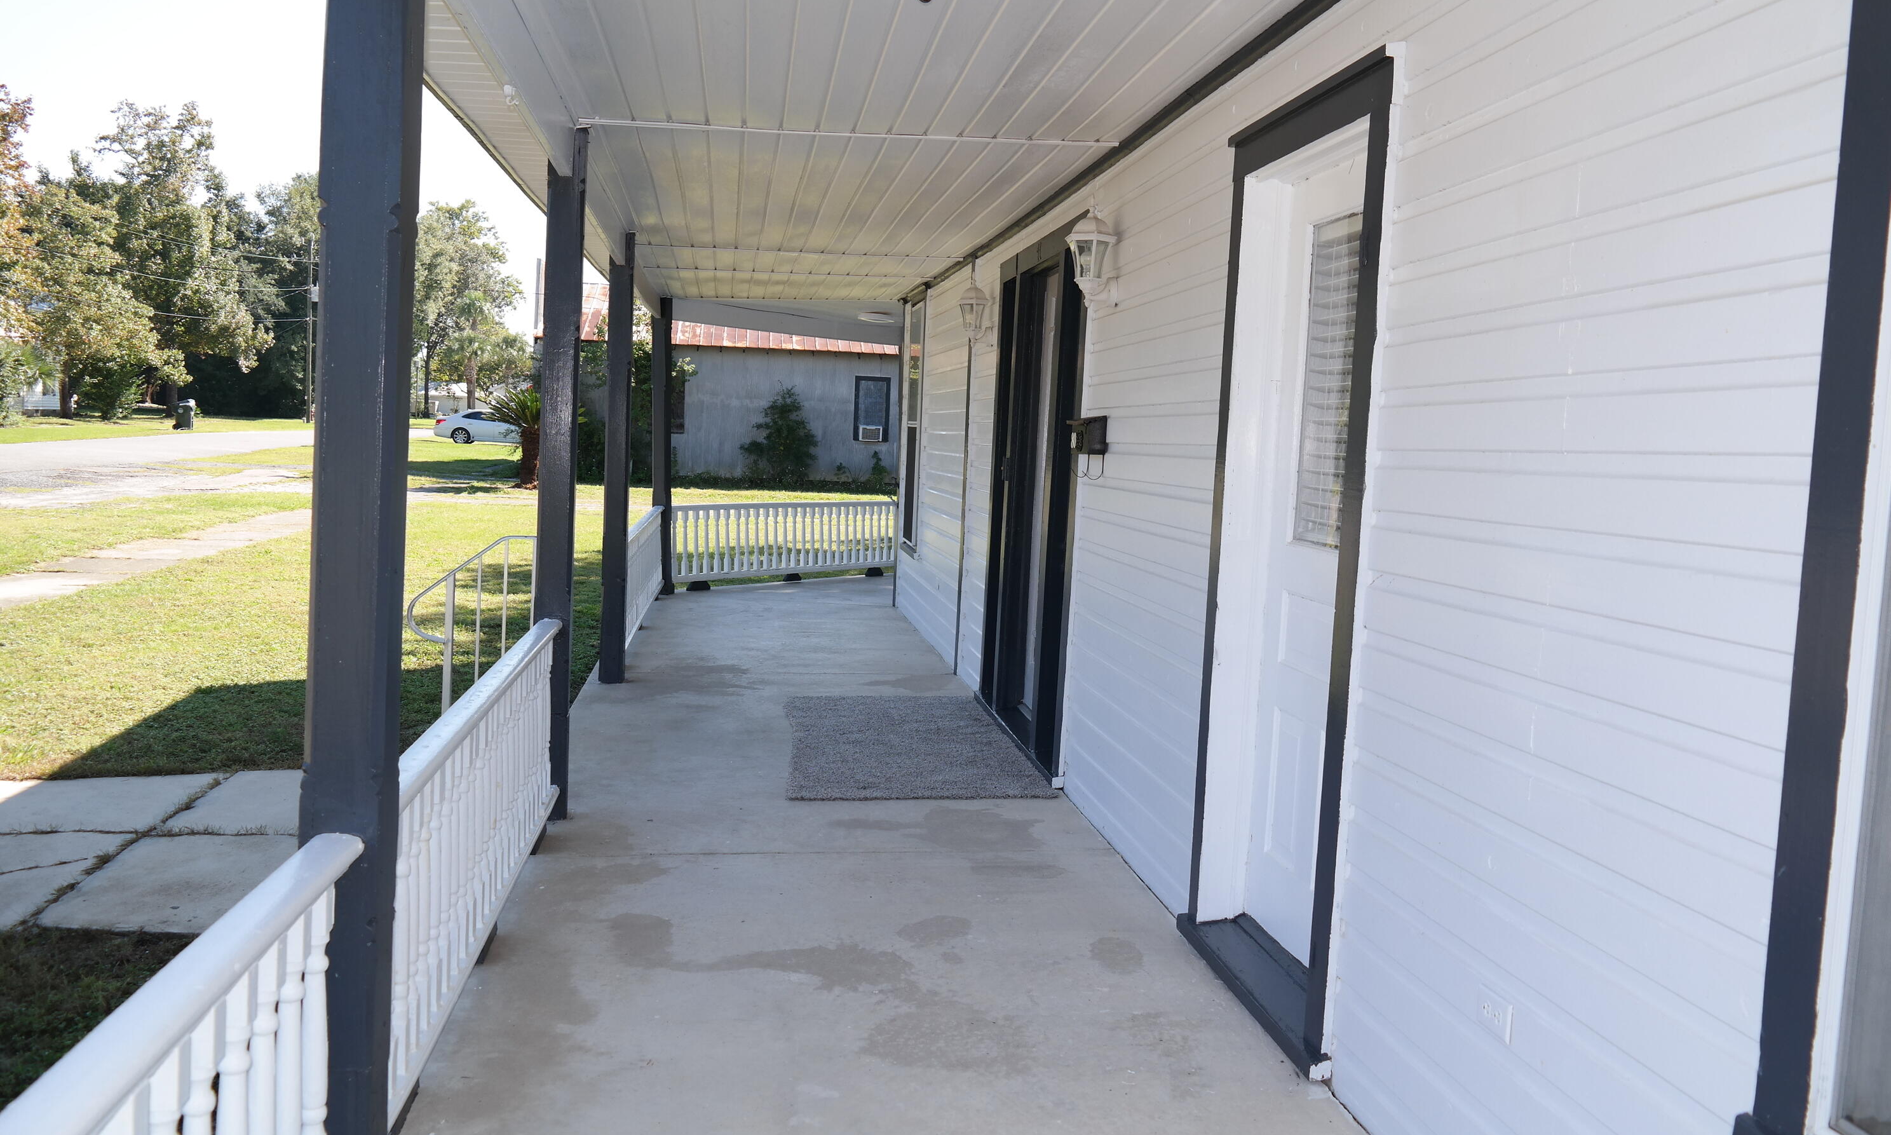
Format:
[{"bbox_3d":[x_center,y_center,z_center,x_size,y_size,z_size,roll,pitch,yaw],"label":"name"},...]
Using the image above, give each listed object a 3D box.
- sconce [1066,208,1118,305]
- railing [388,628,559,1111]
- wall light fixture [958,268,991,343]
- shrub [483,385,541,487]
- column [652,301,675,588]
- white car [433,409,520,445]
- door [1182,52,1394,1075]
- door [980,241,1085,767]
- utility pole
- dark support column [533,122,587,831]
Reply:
[{"bbox_3d":[0.530,-1.128,5.166,0.200,0.360,0.185,2,5,-8],"label":"sconce"},{"bbox_3d":[-1.214,0.612,3.756,0.090,0.710,2.420,2,5,-8],"label":"railing"},{"bbox_3d":[0.161,-1.400,7.776,0.200,0.365,0.185,2,5,-8],"label":"wall light fixture"},{"bbox_3d":[-8.211,-2.553,28.000,1.900,2.000,1.900,2,5,-8],"label":"shrub"},{"bbox_3d":[-2.502,-1.085,12.659,0.140,2.600,0.140,5,5,27],"label":"column"},{"bbox_3d":[-18.610,-5.694,58.000,4.750,1.460,1.820,1,5,-14],"label":"white car"},{"bbox_3d":[0.885,-0.022,3.576,0.160,2.250,1.000,2,5,-8],"label":"door"},{"bbox_3d":[0.437,-0.329,6.745,0.160,2.240,1.870,2,5,-8],"label":"door"},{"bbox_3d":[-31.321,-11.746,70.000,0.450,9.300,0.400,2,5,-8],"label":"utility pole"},{"bbox_3d":[-1.360,-0.298,4.972,0.132,2.420,0.132,2,5,-8],"label":"dark support column"}]

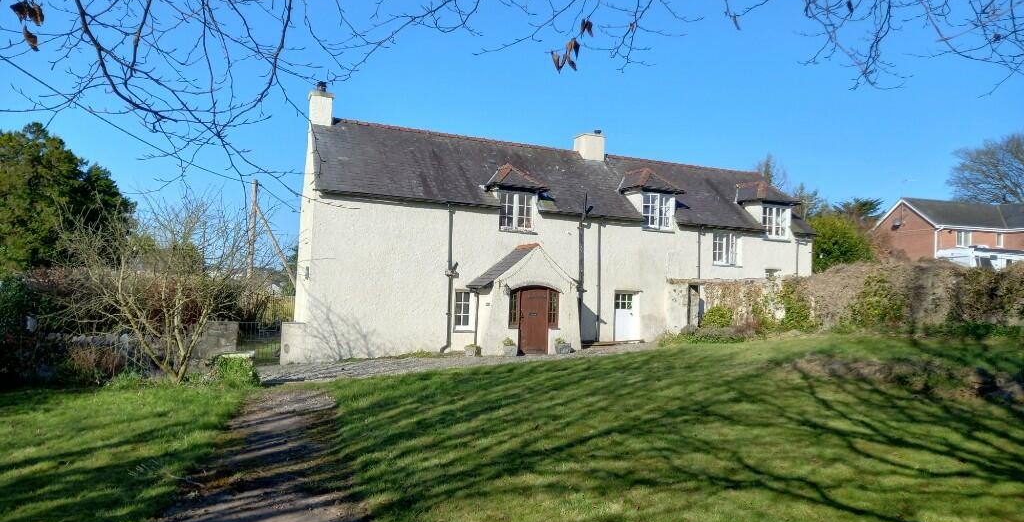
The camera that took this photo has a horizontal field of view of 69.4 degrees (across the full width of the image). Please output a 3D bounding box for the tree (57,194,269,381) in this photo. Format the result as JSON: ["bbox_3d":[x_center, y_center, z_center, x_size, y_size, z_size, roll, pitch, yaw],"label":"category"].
[{"bbox_3d":[-7.635,0.570,16.200,4.551,4.111,4.300,2,-4,0],"label":"tree"}]

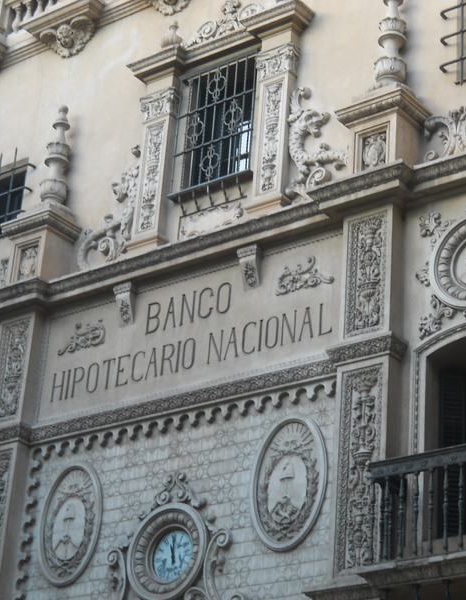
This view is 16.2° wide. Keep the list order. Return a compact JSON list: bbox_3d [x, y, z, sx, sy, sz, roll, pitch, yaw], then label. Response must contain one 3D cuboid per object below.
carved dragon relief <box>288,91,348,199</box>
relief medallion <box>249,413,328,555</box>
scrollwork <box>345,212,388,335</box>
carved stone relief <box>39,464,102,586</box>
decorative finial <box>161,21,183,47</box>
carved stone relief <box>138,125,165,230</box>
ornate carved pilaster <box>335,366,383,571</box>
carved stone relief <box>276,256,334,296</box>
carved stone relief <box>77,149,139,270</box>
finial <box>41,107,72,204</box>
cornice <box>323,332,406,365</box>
[{"bbox_3d":[0.936,-1.703,17.790,0.901,1.552,0.190,-16,-32,36],"label":"carved dragon relief"},{"bbox_3d":[0.581,1.866,16.620,0.857,1.388,0.100,-15,-32,35],"label":"relief medallion"},{"bbox_3d":[1.382,-0.266,16.881,0.490,1.358,0.070,-15,-32,35],"label":"scrollwork"},{"bbox_3d":[-1.817,2.528,18.383,0.831,1.391,0.100,-15,-32,35],"label":"carved stone relief"},{"bbox_3d":[-0.795,-3.448,21.640,0.282,0.576,0.282,4,-26,2],"label":"decorative finial"},{"bbox_3d":[-1.033,-1.571,20.778,0.314,1.568,0.058,-15,-32,35],"label":"carved stone relief"},{"bbox_3d":[1.270,1.671,16.485,0.493,2.125,0.064,-15,-32,35],"label":"ornate carved pilaster"},{"bbox_3d":[0.783,-0.294,17.619,0.765,0.325,0.080,-15,-32,35],"label":"carved stone relief"},{"bbox_3d":[-1.589,-1.208,21.137,0.979,1.632,0.198,-15,-32,35],"label":"carved stone relief"},{"bbox_3d":[-2.281,-1.931,21.486,0.348,1.484,0.348,4,-26,2],"label":"finial"},{"bbox_3d":[1.391,0.567,17.101,0.794,0.205,0.301,-15,-32,35],"label":"cornice"}]

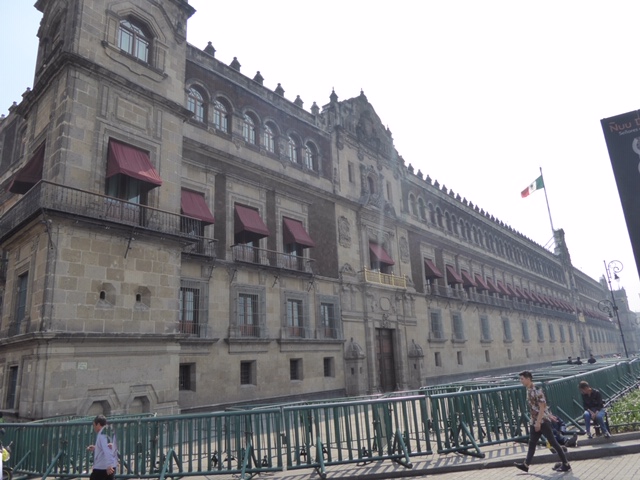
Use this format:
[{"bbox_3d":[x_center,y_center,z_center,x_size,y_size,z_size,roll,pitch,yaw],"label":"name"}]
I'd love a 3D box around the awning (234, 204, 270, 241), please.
[{"bbox_3d":[-3.902,-1.124,26.493,1.000,1.800,1.810,-14,-19,37],"label":"awning"}]

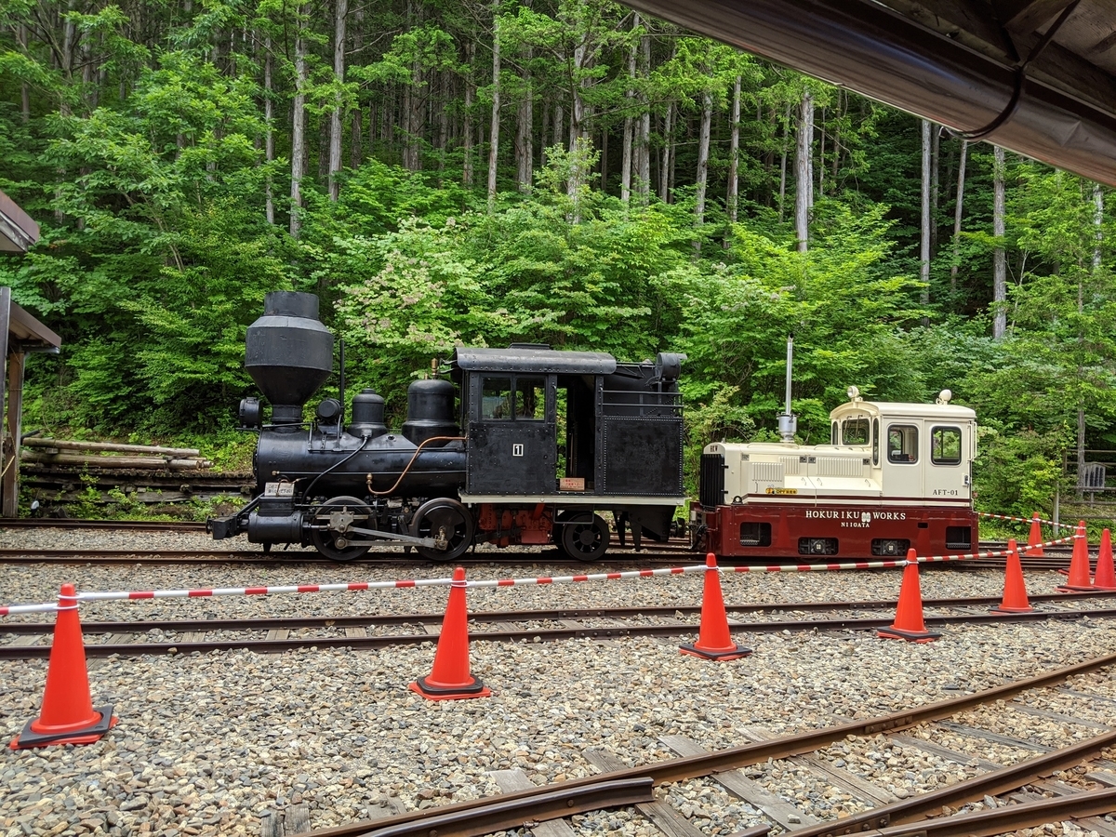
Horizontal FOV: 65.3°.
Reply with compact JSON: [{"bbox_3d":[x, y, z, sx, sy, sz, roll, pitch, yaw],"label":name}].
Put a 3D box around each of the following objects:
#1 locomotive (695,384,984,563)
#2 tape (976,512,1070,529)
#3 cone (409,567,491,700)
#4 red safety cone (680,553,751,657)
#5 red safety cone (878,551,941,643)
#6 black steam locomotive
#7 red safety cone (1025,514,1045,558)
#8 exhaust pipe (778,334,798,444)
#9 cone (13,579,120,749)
[{"bbox_3d":[3.621,0.724,11.744,3.550,2.290,1.440,1,-3,-7],"label":"locomotive"},{"bbox_3d":[7.438,1.604,13.701,0.326,0.100,3.571,1,-3,6],"label":"tape"},{"bbox_3d":[-0.611,1.227,5.094,0.380,0.700,0.380,3,-3,-29],"label":"cone"},{"bbox_3d":[1.126,1.328,6.285,0.380,0.700,0.380,4,-4,-40],"label":"red safety cone"},{"bbox_3d":[2.879,1.423,7.117,0.380,0.700,0.380,4,-4,-42],"label":"red safety cone"},{"bbox_3d":[-1.307,0.116,11.182,6.090,3.300,1.850,1,-3,-7],"label":"black steam locomotive"},{"bbox_3d":[7.575,1.839,13.814,0.380,0.700,0.380,4,-4,-42],"label":"red safety cone"},{"bbox_3d":[3.121,-0.400,11.739,0.250,1.465,0.250,1,-3,-7],"label":"exhaust pipe"},{"bbox_3d":[-2.339,1.145,4.164,0.380,0.700,0.380,2,-3,-14],"label":"cone"}]

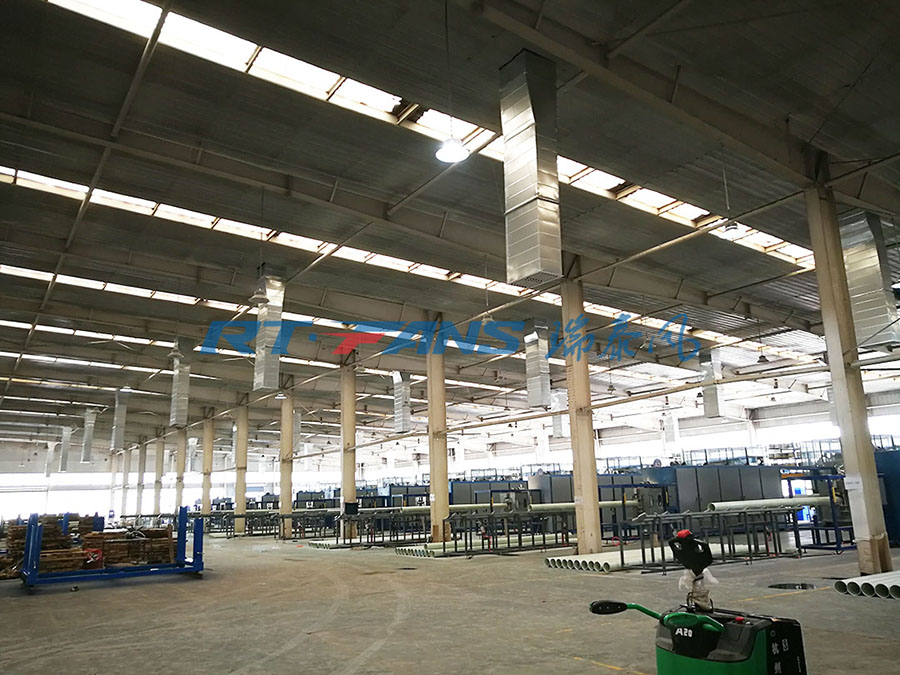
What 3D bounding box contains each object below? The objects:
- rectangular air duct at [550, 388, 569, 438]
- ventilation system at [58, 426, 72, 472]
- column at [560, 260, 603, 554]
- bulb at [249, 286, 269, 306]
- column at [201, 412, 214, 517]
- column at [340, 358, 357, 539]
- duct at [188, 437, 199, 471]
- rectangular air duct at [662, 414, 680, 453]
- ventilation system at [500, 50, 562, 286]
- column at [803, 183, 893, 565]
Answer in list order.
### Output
[{"bbox_3d":[6.884,4.787,44.281,0.700,3.150,0.800,7,-16,-34],"label":"rectangular air duct"},{"bbox_3d":[-33.823,9.894,61.916,0.576,3.792,0.880,7,-16,-34],"label":"ventilation system"},{"bbox_3d":[3.774,2.033,20.087,0.624,8.034,0.312,7,-16,-34],"label":"column"},{"bbox_3d":[-4.495,-1.003,16.536,0.480,0.288,0.480,7,-16,-34],"label":"bulb"},{"bbox_3d":[-18.065,10.151,52.314,0.600,8.300,0.400,7,-16,-34],"label":"column"},{"bbox_3d":[-4.630,5.144,32.049,0.624,7.840,0.280,7,-16,-34],"label":"column"},{"bbox_3d":[-26.390,12.102,72.314,0.750,3.600,0.800,7,-16,-34],"label":"duct"},{"bbox_3d":[15.830,6.375,50.318,0.650,2.500,0.800,7,-16,-34],"label":"rectangular air duct"},{"bbox_3d":[1.479,-2.975,12.558,0.750,4.200,0.800,7,-16,-34],"label":"ventilation system"},{"bbox_3d":[7.975,0.586,14.153,0.624,7.840,0.280,7,-16,-34],"label":"column"}]

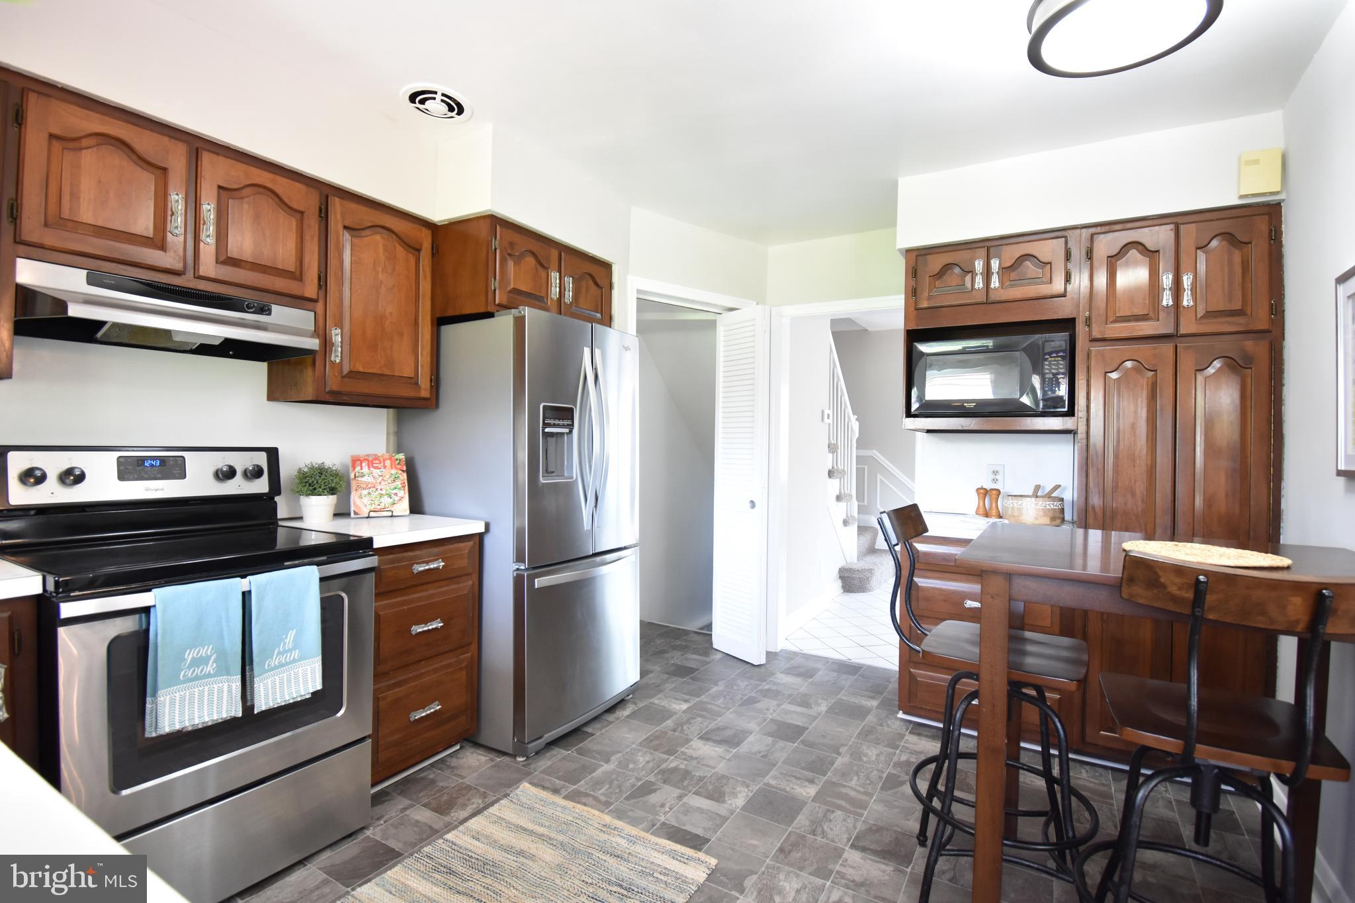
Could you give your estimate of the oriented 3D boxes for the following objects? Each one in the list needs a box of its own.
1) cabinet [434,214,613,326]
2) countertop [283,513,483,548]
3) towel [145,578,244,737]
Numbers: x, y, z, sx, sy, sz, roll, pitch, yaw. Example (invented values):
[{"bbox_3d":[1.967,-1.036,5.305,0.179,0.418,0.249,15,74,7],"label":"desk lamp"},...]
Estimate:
[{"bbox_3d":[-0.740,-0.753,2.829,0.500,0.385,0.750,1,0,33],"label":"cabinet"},{"bbox_3d":[-1.204,0.300,2.388,0.640,0.054,0.560,1,1,32],"label":"countertop"},{"bbox_3d":[-1.218,0.509,1.522,0.060,0.365,0.200,1,0,33],"label":"towel"}]

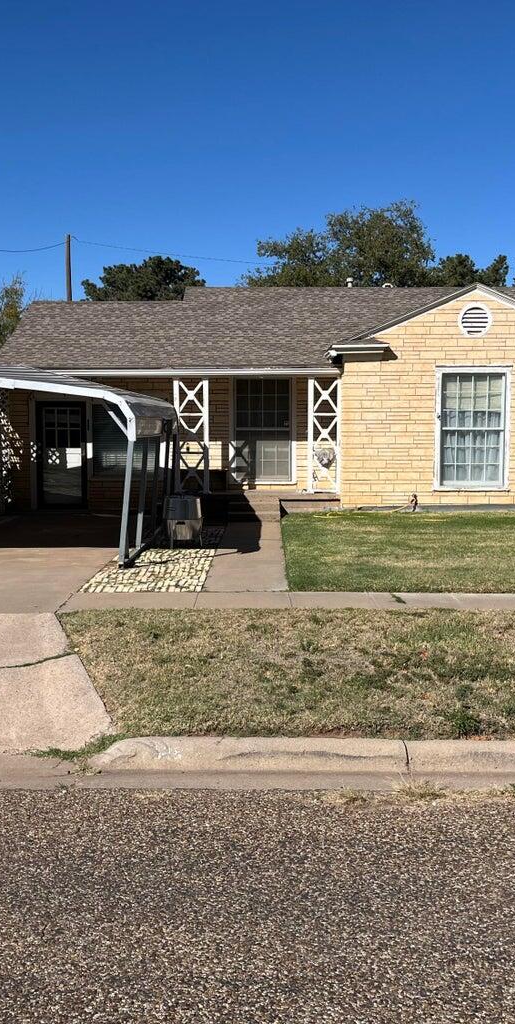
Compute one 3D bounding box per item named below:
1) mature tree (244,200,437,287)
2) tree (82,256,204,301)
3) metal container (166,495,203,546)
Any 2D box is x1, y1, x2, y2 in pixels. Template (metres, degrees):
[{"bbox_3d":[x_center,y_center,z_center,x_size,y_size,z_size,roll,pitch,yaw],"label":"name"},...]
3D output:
[{"bbox_3d":[3.219,-6.953,39.543,7.842,9.929,7.842,0,5,0],"label":"mature tree"},{"bbox_3d":[-4.993,-6.729,44.582,5.559,8.600,5.559,0,5,0],"label":"tree"},{"bbox_3d":[-0.976,0.108,13.511,0.512,0.682,0.500,0,5,1],"label":"metal container"}]

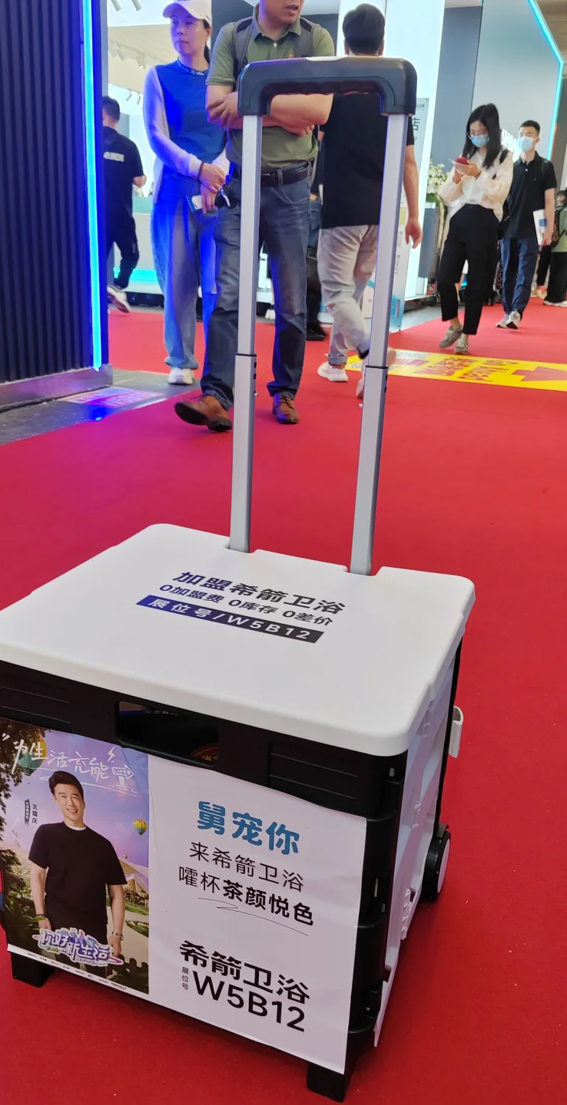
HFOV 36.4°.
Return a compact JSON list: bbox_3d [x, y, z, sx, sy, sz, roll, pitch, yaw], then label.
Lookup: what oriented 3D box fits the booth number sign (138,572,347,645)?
[{"bbox_3d":[-0.039,0.055,0.904,0.204,0.006,0.109,10,21,19],"label":"booth number sign"}]

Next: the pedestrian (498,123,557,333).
[{"bbox_3d":[2.293,-3.045,8.097,0.500,1.790,0.430,14,23,28],"label":"pedestrian"}]

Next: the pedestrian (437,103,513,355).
[{"bbox_3d":[1.372,-2.247,6.083,0.480,1.620,0.420,13,22,25],"label":"pedestrian"}]

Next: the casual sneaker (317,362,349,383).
[{"bbox_3d":[0.279,-1.021,4.786,0.105,0.105,0.275,-9,23,-28],"label":"casual sneaker"}]

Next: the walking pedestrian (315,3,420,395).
[{"bbox_3d":[0.399,-1.691,4.268,0.520,1.730,0.520,-3,21,-16],"label":"walking pedestrian"}]

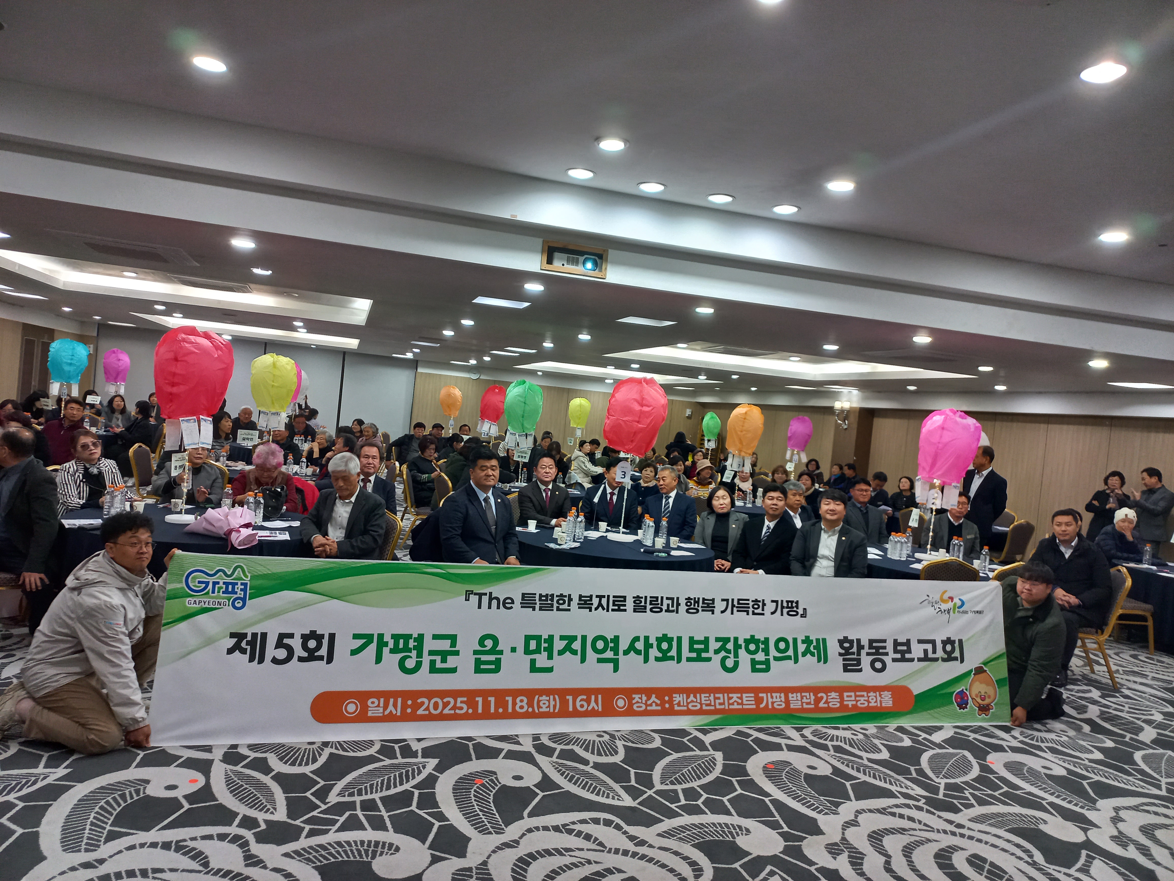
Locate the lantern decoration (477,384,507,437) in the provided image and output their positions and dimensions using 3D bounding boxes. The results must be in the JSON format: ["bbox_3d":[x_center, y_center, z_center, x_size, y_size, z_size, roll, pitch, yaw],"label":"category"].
[{"bbox_3d":[-1.749,-0.560,15.700,0.490,0.920,0.490,5,2,-17],"label":"lantern decoration"}]

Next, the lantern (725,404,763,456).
[{"bbox_3d":[2.019,-0.133,10.850,0.460,0.650,0.460,6,2,10],"label":"lantern"}]

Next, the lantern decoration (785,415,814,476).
[{"bbox_3d":[4.232,0.101,16.900,0.510,1.100,0.510,5,2,-17],"label":"lantern decoration"}]

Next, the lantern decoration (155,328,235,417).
[{"bbox_3d":[-2.738,-0.475,5.900,0.540,0.630,0.540,5,2,-17],"label":"lantern decoration"}]

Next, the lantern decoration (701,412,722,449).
[{"bbox_3d":[3.166,-0.257,21.600,0.470,0.930,0.470,5,2,0],"label":"lantern decoration"}]

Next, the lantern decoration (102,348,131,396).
[{"bbox_3d":[-8.943,-1.301,16.100,0.490,0.880,0.490,4,2,-29],"label":"lantern decoration"}]

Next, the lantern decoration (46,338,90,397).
[{"bbox_3d":[-7.830,-1.101,12.800,0.610,0.870,0.590,4,2,-31],"label":"lantern decoration"}]

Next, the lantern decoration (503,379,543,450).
[{"bbox_3d":[-0.836,-0.339,11.200,0.500,0.910,0.500,5,2,-17],"label":"lantern decoration"}]

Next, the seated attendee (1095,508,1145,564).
[{"bbox_3d":[5.538,1.343,8.669,0.580,1.270,0.800,4,2,-41],"label":"seated attendee"}]

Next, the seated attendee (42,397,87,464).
[{"bbox_3d":[-5.855,0.203,9.328,0.550,1.320,0.800,5,2,-9],"label":"seated attendee"}]

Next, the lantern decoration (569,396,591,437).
[{"bbox_3d":[-0.169,-0.498,18.400,0.470,0.870,0.470,5,2,-1],"label":"lantern decoration"}]

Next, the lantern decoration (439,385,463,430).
[{"bbox_3d":[-3.080,-0.752,19.300,0.500,0.980,0.500,5,2,-17],"label":"lantern decoration"}]

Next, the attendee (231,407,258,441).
[{"bbox_3d":[-5.554,0.113,13.656,0.520,1.320,0.780,5,2,-17],"label":"attendee"}]

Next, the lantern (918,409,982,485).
[{"bbox_3d":[3.179,0.056,7.450,0.530,0.650,0.530,6,2,23],"label":"lantern"}]

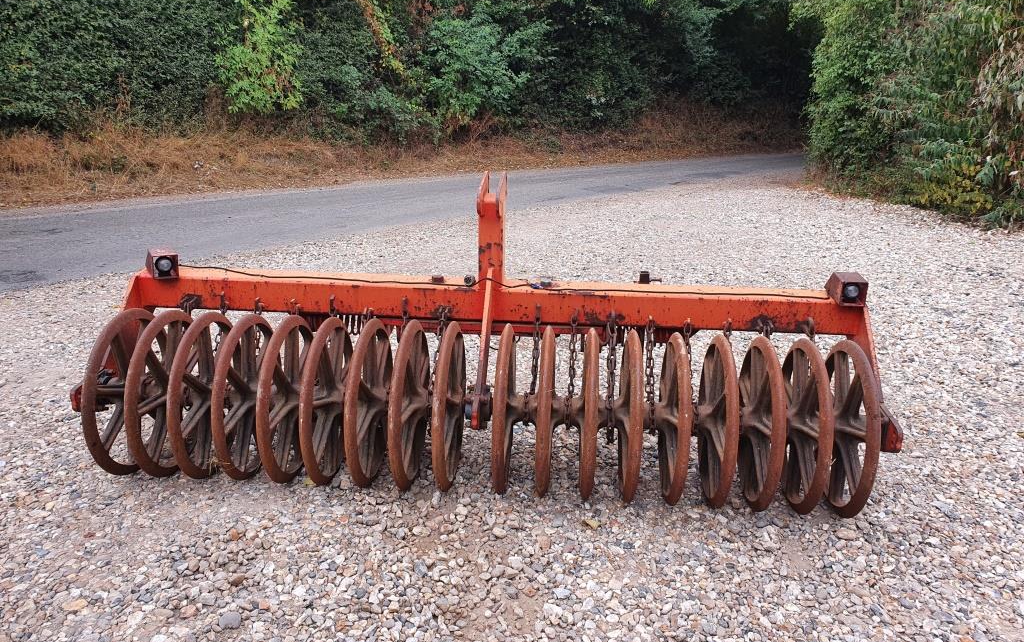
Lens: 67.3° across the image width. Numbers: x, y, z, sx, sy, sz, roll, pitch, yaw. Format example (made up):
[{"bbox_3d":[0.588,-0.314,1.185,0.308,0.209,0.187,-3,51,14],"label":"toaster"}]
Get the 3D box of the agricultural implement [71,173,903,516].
[{"bbox_3d":[-0.129,0.030,3.255,3.365,1.215,1.161,3,16,3],"label":"agricultural implement"}]

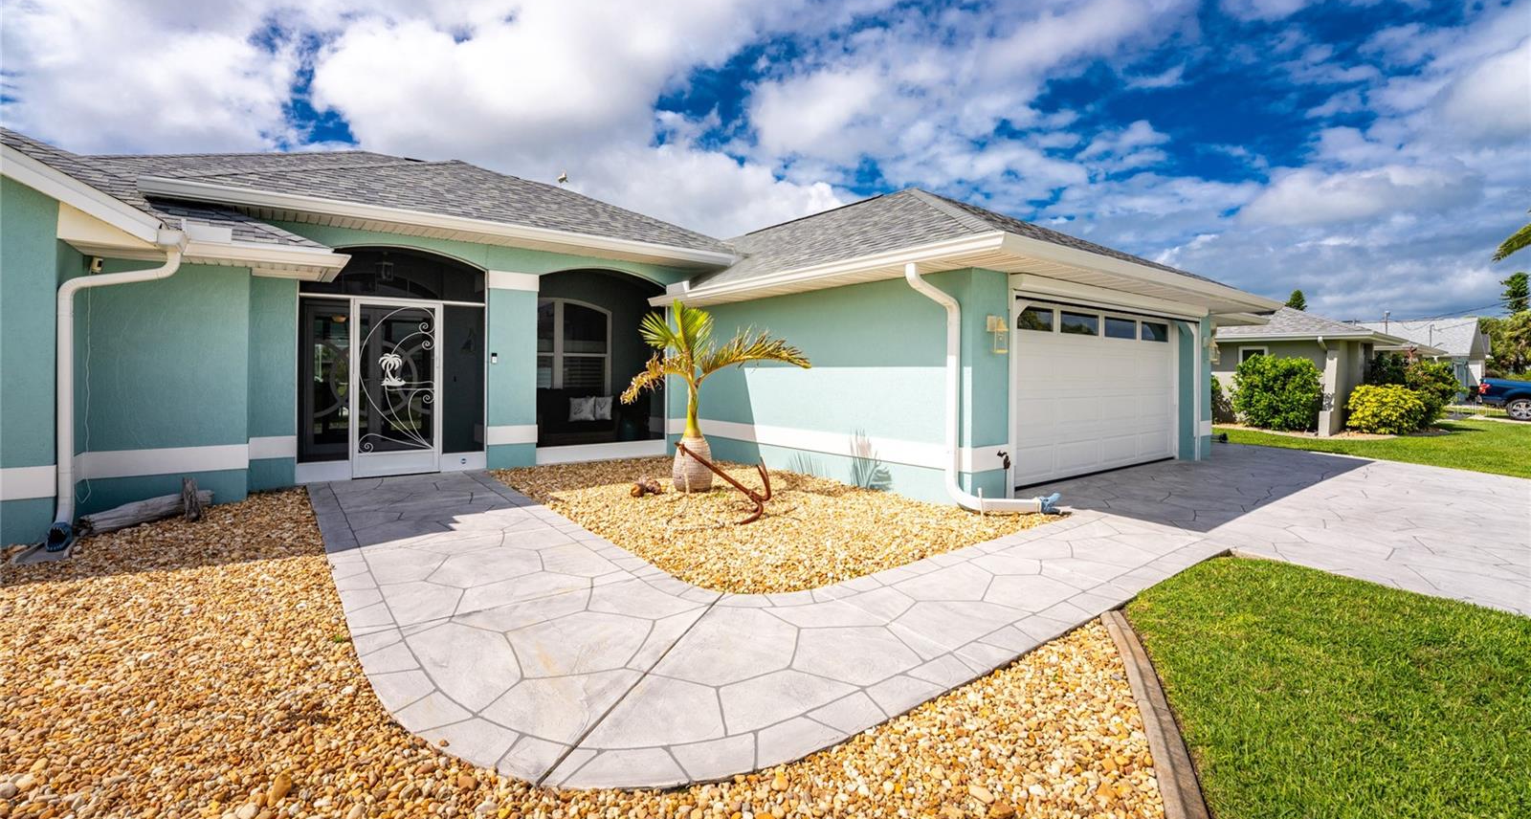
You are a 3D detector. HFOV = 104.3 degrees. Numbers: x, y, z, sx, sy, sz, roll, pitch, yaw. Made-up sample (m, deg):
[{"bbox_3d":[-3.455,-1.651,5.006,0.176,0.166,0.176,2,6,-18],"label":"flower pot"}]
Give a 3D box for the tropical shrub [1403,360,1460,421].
[{"bbox_3d":[18.677,-0.470,16.700,1.250,1.850,1.250,-2,3,-36],"label":"tropical shrub"}]

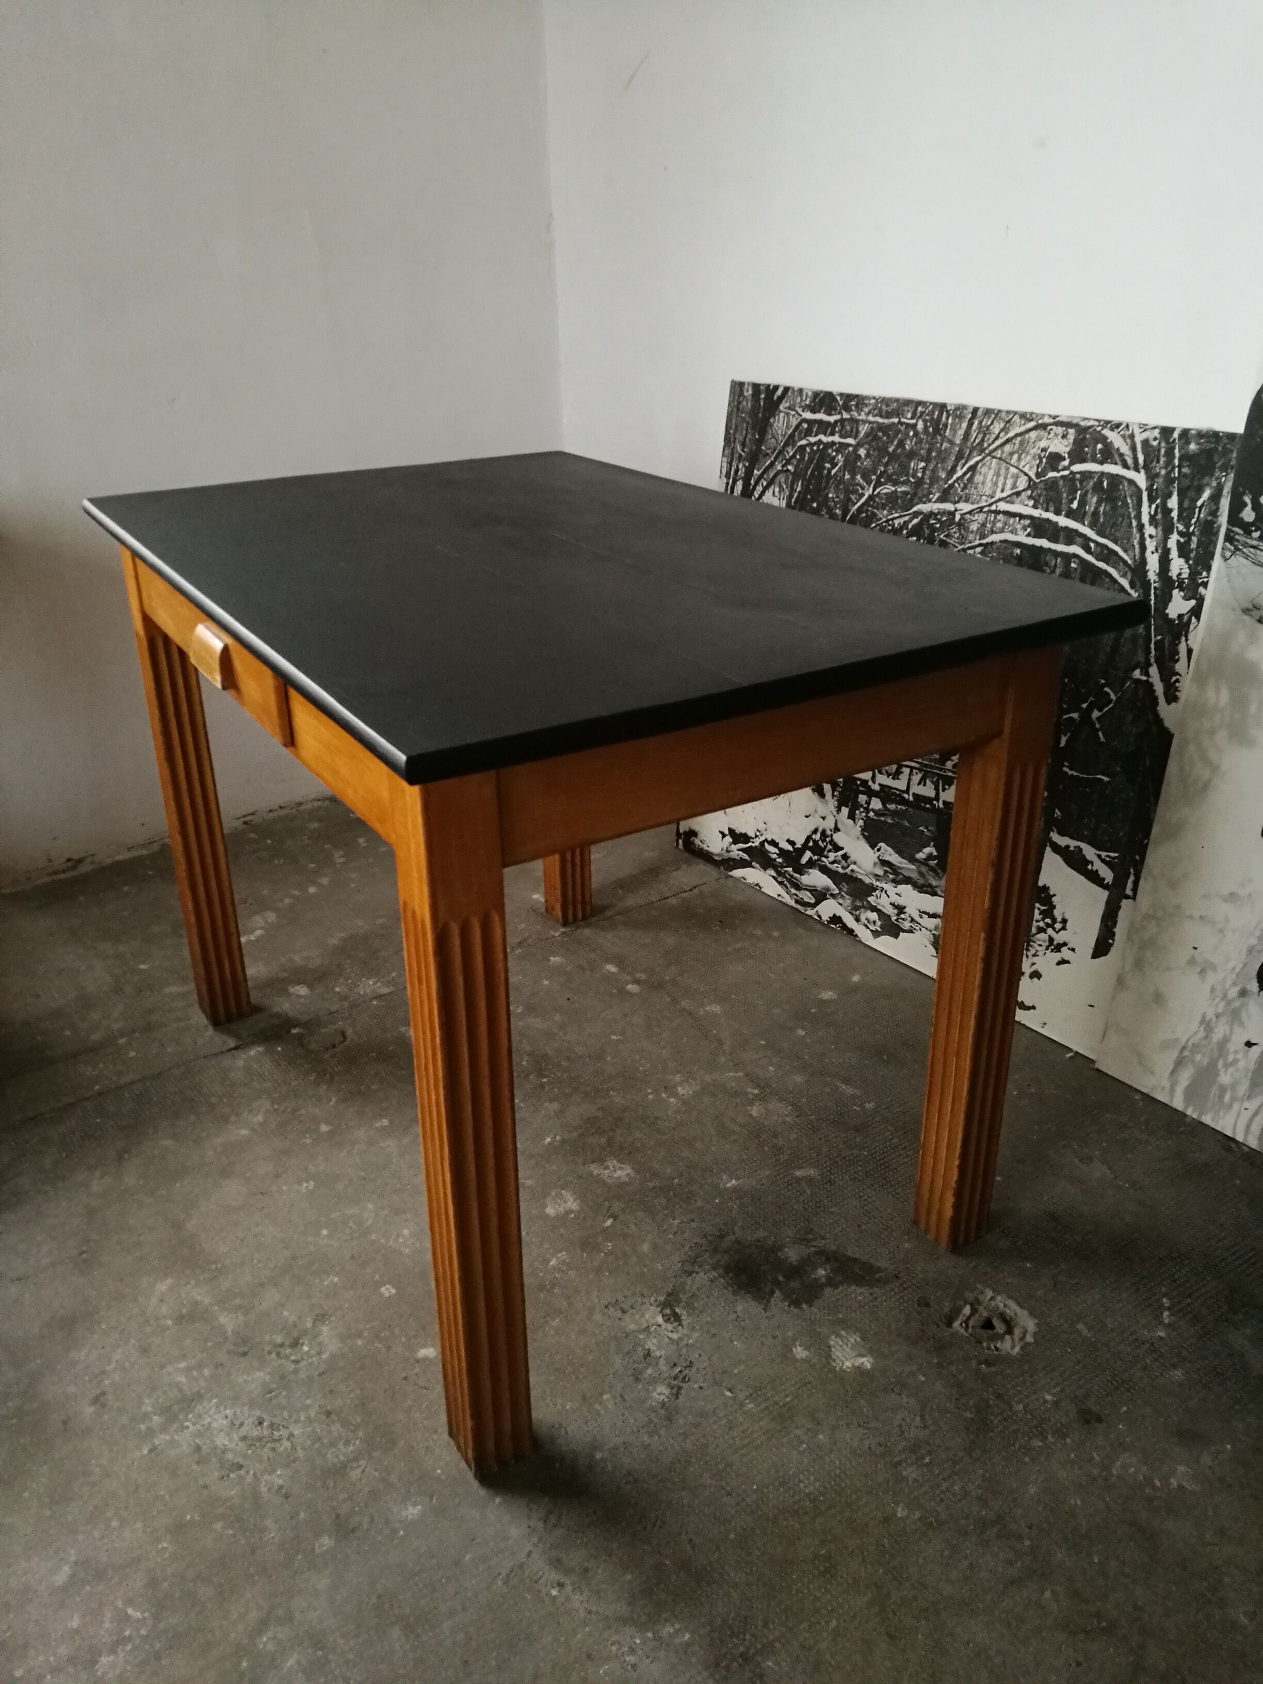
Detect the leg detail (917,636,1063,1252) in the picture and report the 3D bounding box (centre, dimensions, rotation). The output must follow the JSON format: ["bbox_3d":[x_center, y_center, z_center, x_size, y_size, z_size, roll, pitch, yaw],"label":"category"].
[{"bbox_3d":[0.373,0.119,1.399,0.061,0.736,0.061,-15,28,-28],"label":"leg detail"}]

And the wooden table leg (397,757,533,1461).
[{"bbox_3d":[-0.138,0.253,1.121,0.061,0.736,0.061,-15,28,-28],"label":"wooden table leg"}]

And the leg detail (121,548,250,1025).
[{"bbox_3d":[-0.622,-0.080,1.852,0.061,0.736,0.061,-15,28,-28],"label":"leg detail"}]

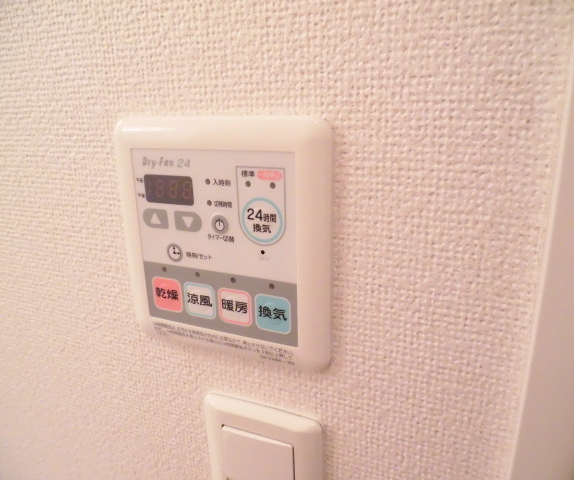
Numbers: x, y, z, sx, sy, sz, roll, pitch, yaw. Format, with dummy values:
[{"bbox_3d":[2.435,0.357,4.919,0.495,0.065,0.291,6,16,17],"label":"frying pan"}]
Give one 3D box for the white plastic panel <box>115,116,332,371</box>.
[{"bbox_3d":[-0.035,0.002,0.219,0.118,0.120,0.012,6,16,24],"label":"white plastic panel"}]

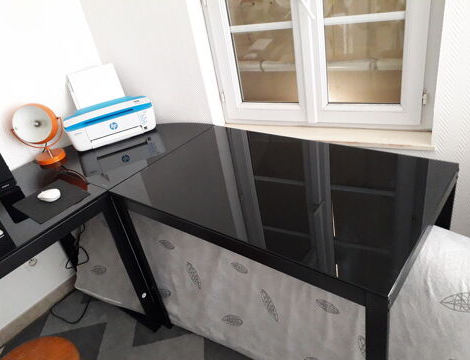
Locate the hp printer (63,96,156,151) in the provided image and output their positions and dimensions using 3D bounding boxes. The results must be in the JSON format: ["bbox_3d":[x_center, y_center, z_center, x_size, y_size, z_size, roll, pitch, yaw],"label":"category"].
[{"bbox_3d":[-0.587,-0.272,1.781,0.403,0.150,0.180,-20,31,-15],"label":"hp printer"}]

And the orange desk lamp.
[{"bbox_3d":[-0.867,-0.217,1.670,0.210,0.265,0.165,-17,30,-9],"label":"orange desk lamp"}]

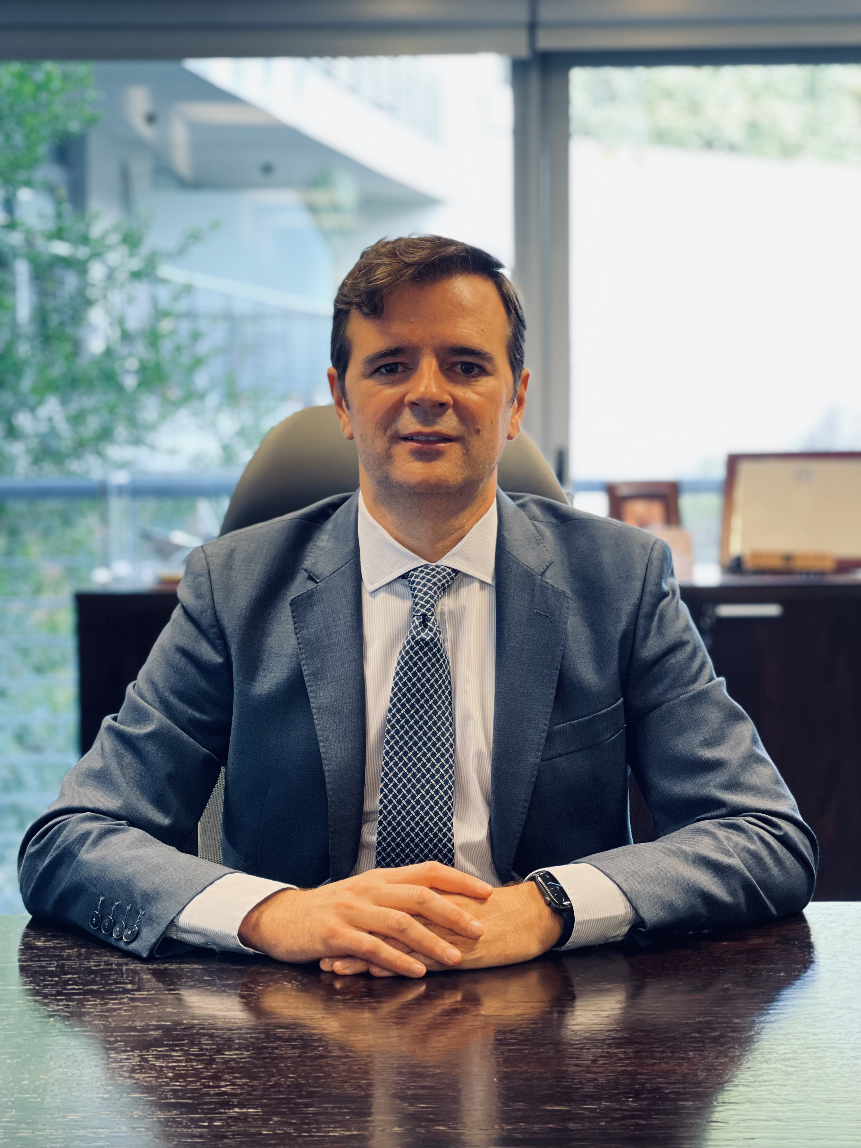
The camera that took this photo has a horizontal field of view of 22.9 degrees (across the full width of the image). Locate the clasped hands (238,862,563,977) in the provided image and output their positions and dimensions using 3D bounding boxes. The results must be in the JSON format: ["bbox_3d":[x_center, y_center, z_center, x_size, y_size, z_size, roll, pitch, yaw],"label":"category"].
[{"bbox_3d":[-0.023,0.260,1.672,0.255,0.078,0.138,0,6,0],"label":"clasped hands"}]

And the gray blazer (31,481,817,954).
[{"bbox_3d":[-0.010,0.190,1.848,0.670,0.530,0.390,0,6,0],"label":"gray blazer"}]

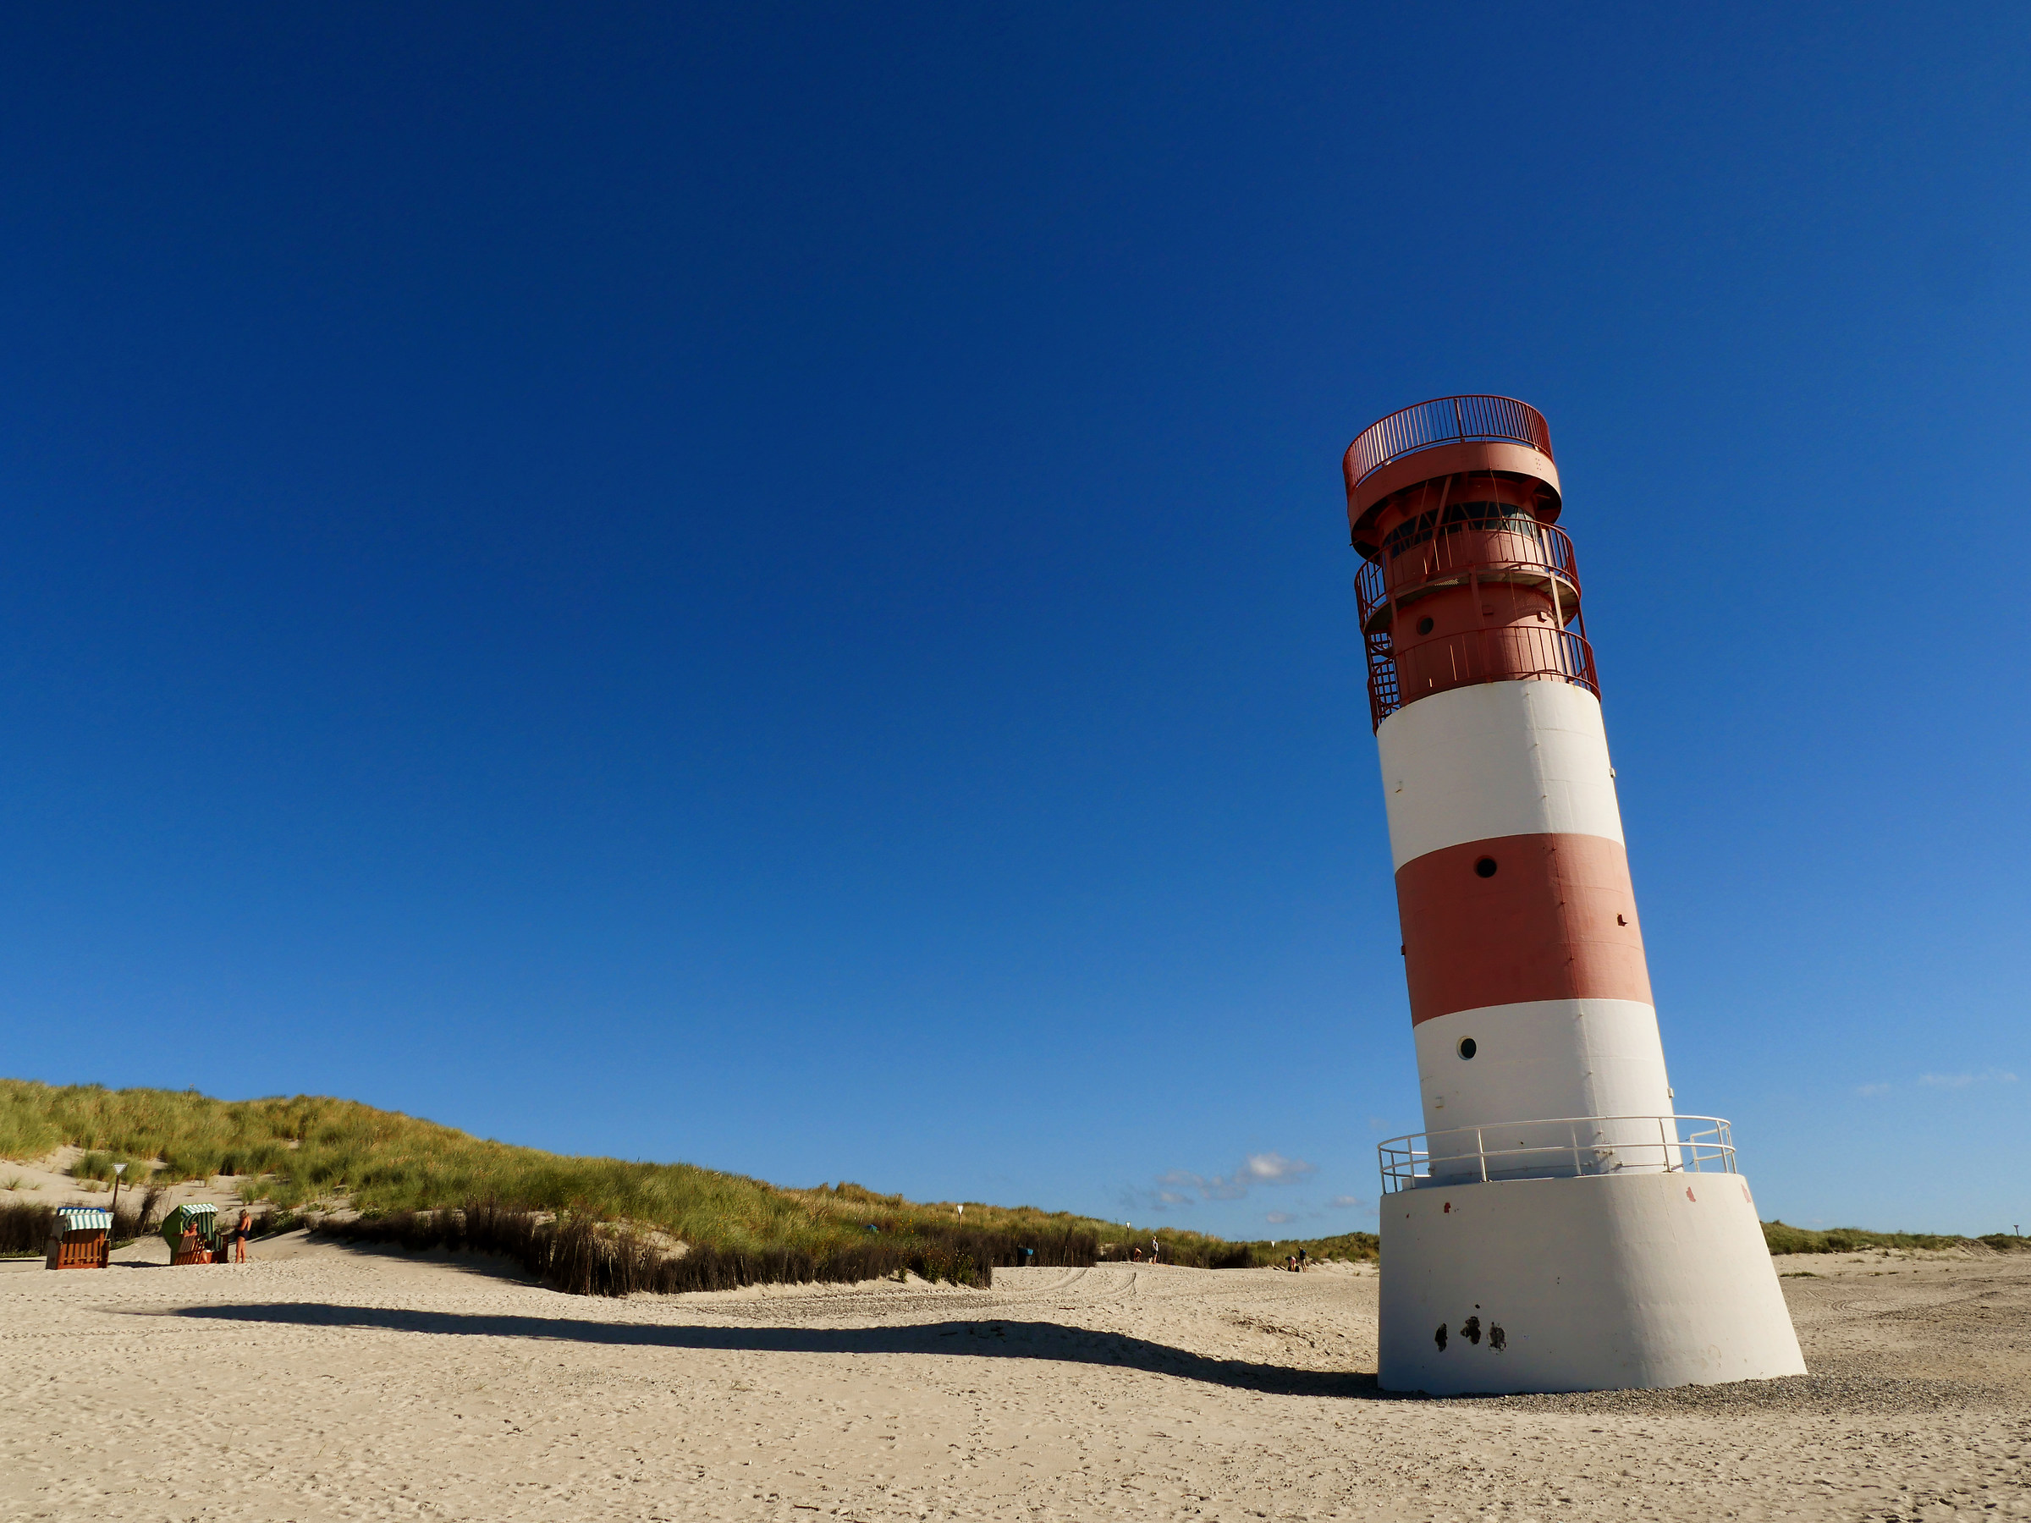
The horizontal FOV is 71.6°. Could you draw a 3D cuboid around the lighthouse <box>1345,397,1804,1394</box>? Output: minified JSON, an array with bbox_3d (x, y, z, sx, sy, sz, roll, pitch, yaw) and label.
[{"bbox_3d":[9.085,1.900,26.190,6.530,17.700,6.530,-9,-22,18],"label":"lighthouse"}]

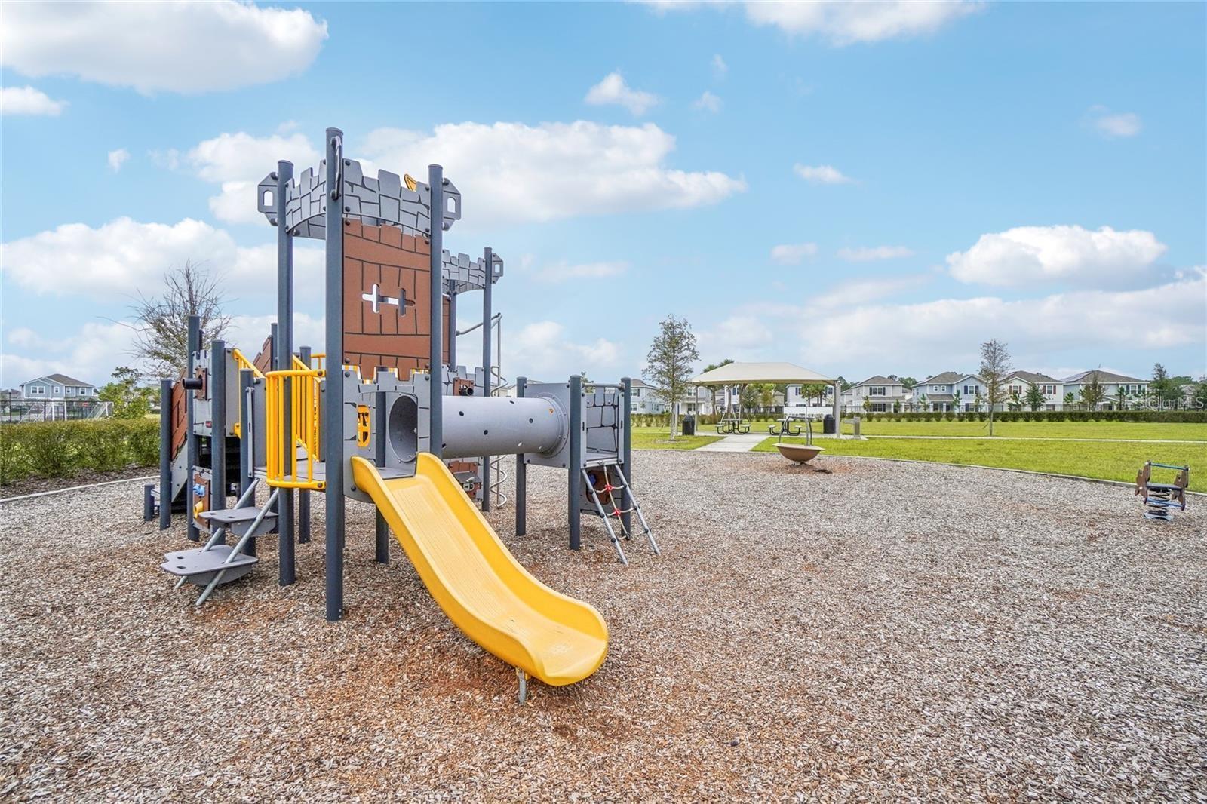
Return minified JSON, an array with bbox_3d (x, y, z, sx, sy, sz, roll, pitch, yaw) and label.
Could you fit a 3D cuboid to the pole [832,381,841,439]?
[{"bbox_3d":[10.410,0.340,23.800,0.200,2.520,0.200,0,0,0],"label":"pole"}]

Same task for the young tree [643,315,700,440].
[{"bbox_3d":[2.800,-0.985,22.000,2.300,5.140,2.300,0,0,0],"label":"young tree"}]

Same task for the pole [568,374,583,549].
[{"bbox_3d":[-0.283,0.600,5.340,0.105,1.726,0.105,0,0,0],"label":"pole"}]

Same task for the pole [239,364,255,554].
[{"bbox_3d":[-3.369,0.577,5.080,0.105,1.769,0.105,0,0,0],"label":"pole"}]

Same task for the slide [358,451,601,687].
[{"bbox_3d":[-0.851,0.885,3.388,1.980,1.000,0.550,0,0,38],"label":"slide"}]

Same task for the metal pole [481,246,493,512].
[{"bbox_3d":[-1.651,-0.321,7.620,0.108,3.740,0.108,0,-1,38],"label":"metal pole"}]

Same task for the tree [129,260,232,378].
[{"bbox_3d":[-11.800,-1.217,15.000,2.600,5.480,2.600,0,0,0],"label":"tree"}]

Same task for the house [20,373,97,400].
[{"bbox_3d":[-120.000,-1.980,118.000,13.000,8.200,11.600,0,0,43],"label":"house"}]

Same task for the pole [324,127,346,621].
[{"bbox_3d":[-1.937,-0.200,3.870,0.108,3.540,0.108,0,-1,38],"label":"pole"}]

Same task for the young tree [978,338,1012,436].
[{"bbox_3d":[18.240,-0.700,25.000,1.400,4.570,1.400,0,0,0],"label":"young tree"}]

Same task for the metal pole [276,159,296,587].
[{"bbox_3d":[-2.537,-0.237,4.290,0.105,3.385,0.105,0,0,0],"label":"metal pole"}]

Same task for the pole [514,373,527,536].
[{"bbox_3d":[-0.905,0.604,5.930,0.108,1.750,0.108,0,-1,38],"label":"pole"}]

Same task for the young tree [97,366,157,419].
[{"bbox_3d":[-22.200,-0.040,25.000,2.200,3.250,2.200,0,0,0],"label":"young tree"}]

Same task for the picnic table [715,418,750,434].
[{"bbox_3d":[6.460,1.215,26.800,1.600,0.760,1.830,0,0,19],"label":"picnic table"}]

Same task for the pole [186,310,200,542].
[{"bbox_3d":[-4.410,0.266,5.770,0.105,2.400,0.105,0,0,0],"label":"pole"}]

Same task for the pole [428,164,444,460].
[{"bbox_3d":[-1.389,-0.225,4.450,0.108,3.490,0.108,0,-1,38],"label":"pole"}]

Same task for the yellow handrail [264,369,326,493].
[{"bbox_3d":[-2.330,0.200,4.015,0.740,0.850,0.250,0,-1,38],"label":"yellow handrail"}]

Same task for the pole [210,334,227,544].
[{"bbox_3d":[-3.941,0.450,5.500,0.108,2.155,0.108,0,-1,38],"label":"pole"}]

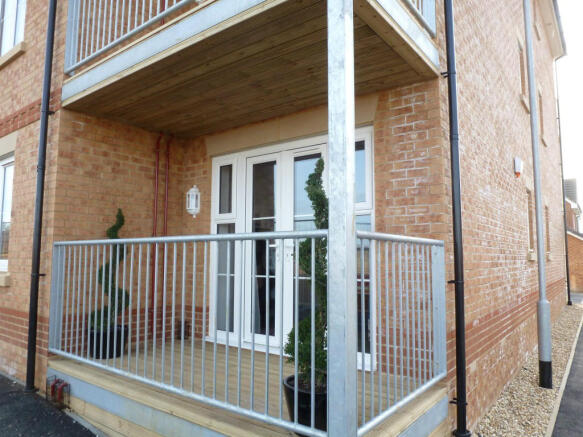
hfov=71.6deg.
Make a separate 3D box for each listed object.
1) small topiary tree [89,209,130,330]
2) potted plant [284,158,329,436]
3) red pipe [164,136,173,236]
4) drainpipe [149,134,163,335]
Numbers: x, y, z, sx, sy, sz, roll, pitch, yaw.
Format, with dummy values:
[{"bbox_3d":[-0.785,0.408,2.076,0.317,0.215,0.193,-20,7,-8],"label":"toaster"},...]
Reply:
[{"bbox_3d":[-1.828,0.516,4.104,0.360,1.250,0.360,-4,-7,37],"label":"small topiary tree"},{"bbox_3d":[0.156,0.413,2.384,0.400,1.570,0.400,0,-5,0],"label":"potted plant"},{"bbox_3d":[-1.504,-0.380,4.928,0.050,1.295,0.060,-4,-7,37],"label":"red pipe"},{"bbox_3d":[-1.587,0.165,4.768,0.050,2.402,0.060,-4,-7,37],"label":"drainpipe"}]

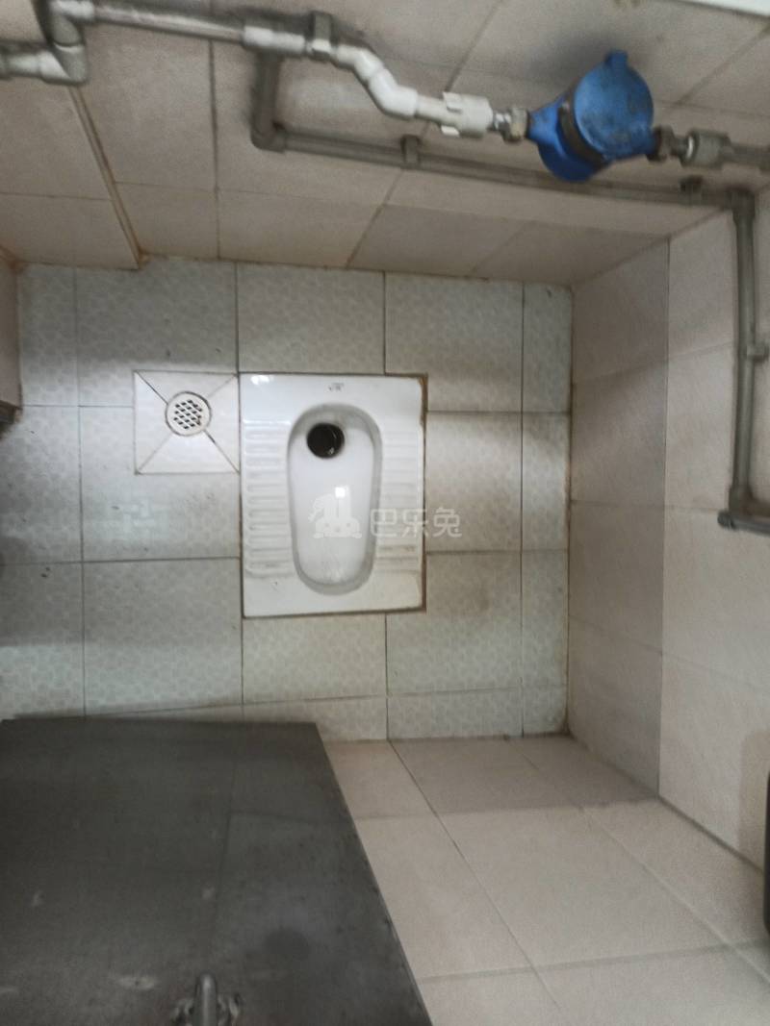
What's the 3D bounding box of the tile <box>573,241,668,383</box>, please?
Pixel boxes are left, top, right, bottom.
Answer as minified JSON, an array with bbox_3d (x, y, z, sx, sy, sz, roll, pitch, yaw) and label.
[{"bbox_3d":[0.469,-0.398,1.505,0.010,0.372,0.230,-1,93,-12],"label":"tile"}]

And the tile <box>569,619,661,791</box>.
[{"bbox_3d":[0.455,0.364,1.481,0.010,0.358,0.255,0,92,-12],"label":"tile"}]

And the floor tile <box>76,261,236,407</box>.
[{"bbox_3d":[-0.440,-0.353,1.450,0.301,0.010,0.293,-1,92,-12],"label":"floor tile"}]

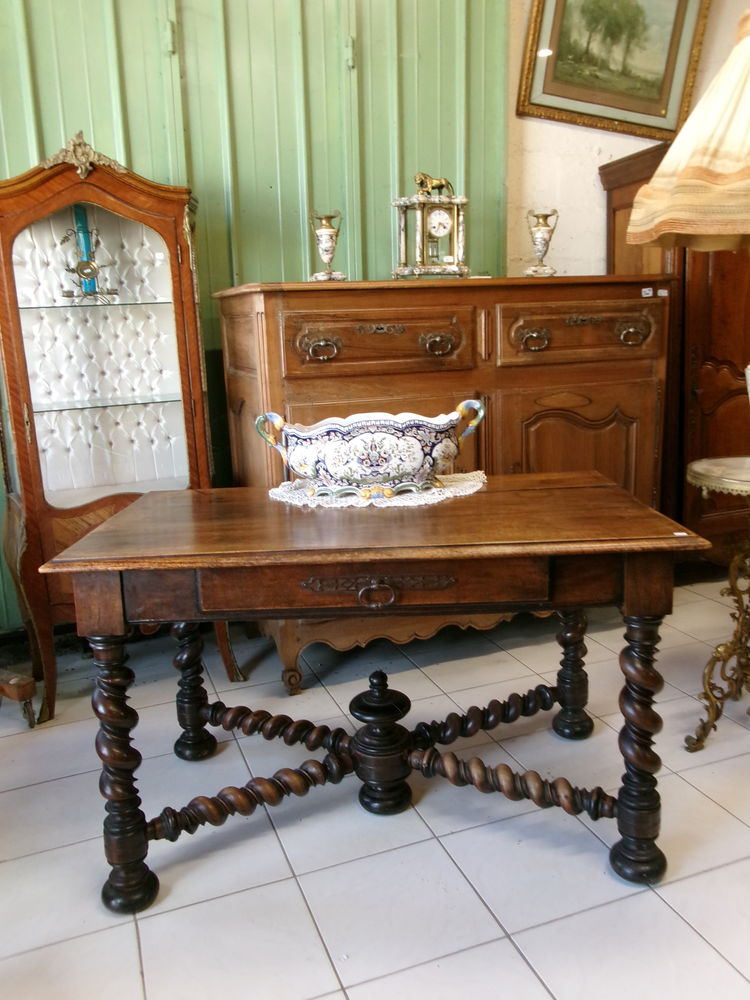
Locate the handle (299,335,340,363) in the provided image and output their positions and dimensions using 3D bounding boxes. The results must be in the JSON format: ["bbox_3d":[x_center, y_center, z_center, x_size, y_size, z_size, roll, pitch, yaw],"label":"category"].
[{"bbox_3d":[-0.158,-0.451,2.423,0.122,0.071,0.032,-6,13,-17],"label":"handle"}]

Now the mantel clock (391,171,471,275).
[{"bbox_3d":[0.181,-0.893,2.659,0.200,0.340,0.148,-8,14,-24],"label":"mantel clock"}]

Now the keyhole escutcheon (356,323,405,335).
[{"bbox_3d":[0.016,-0.522,2.466,0.159,0.034,0.013,-6,13,-17],"label":"keyhole escutcheon"}]

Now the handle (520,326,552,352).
[{"bbox_3d":[0.521,-0.522,2.634,0.117,0.075,0.032,-6,13,-17],"label":"handle"}]

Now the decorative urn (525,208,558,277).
[{"bbox_3d":[0.575,-0.882,2.792,0.108,0.230,0.095,-6,13,-17],"label":"decorative urn"}]

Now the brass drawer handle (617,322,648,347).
[{"bbox_3d":[0.872,-0.564,2.742,0.129,0.082,0.032,-6,13,-17],"label":"brass drawer handle"}]

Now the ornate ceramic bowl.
[{"bbox_3d":[0.001,-0.127,1.984,0.570,0.212,0.235,-5,13,-13],"label":"ornate ceramic bowl"}]

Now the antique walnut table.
[{"bbox_3d":[0.013,0.381,1.899,1.208,0.744,0.742,-2,12,0],"label":"antique walnut table"}]

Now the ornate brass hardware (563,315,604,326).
[{"bbox_3d":[0.691,-0.592,2.676,0.149,0.039,0.013,-6,13,-17],"label":"ornate brass hardware"}]

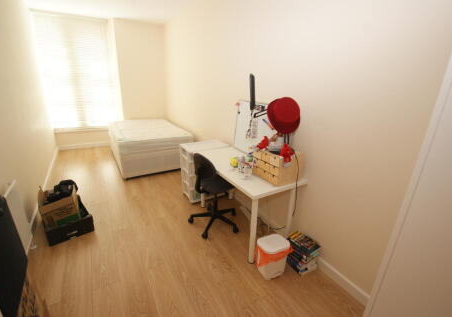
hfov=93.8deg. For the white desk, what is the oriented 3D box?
[{"bbox_3d":[0.144,0.421,2.395,0.634,0.739,1.194,-9,23,-32],"label":"white desk"}]

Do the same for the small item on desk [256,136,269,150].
[{"bbox_3d":[0.345,-0.150,2.031,0.100,0.120,0.090,18,24,36],"label":"small item on desk"}]

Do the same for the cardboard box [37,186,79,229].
[{"bbox_3d":[-1.692,0.538,2.184,0.262,0.370,0.354,-11,24,-35],"label":"cardboard box"}]

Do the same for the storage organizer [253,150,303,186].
[{"bbox_3d":[0.486,0.058,2.009,0.290,0.239,0.346,-9,23,-32],"label":"storage organizer"}]

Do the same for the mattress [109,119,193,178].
[{"bbox_3d":[-1.599,-0.308,4.329,1.255,0.639,1.786,-9,23,-32],"label":"mattress"}]

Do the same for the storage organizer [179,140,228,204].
[{"bbox_3d":[-0.285,0.186,3.004,0.578,0.731,0.339,-9,23,-32],"label":"storage organizer"}]

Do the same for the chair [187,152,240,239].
[{"bbox_3d":[-0.105,0.366,2.342,0.600,0.847,0.570,5,19,4],"label":"chair"}]

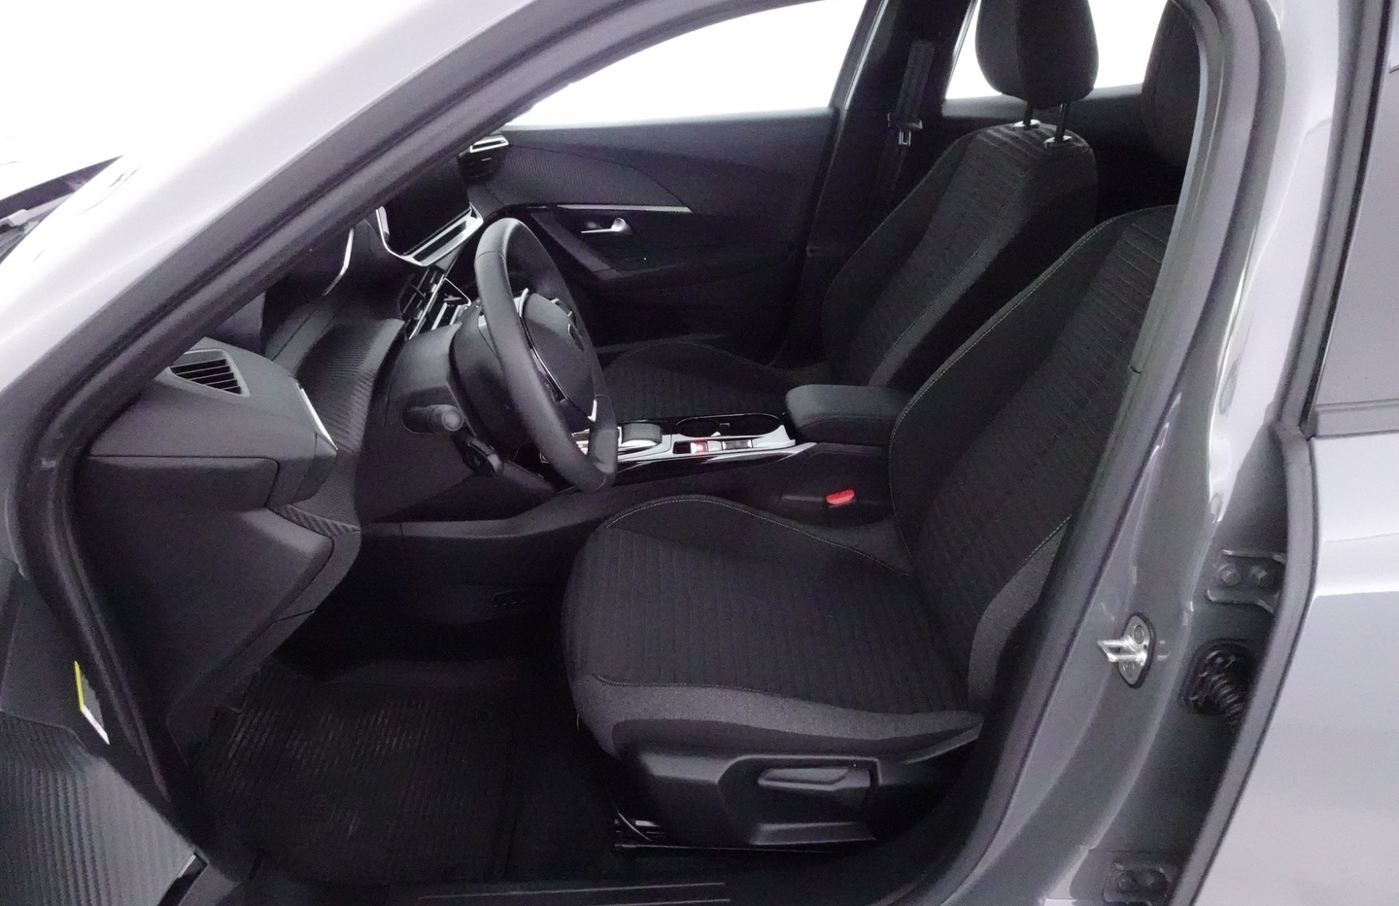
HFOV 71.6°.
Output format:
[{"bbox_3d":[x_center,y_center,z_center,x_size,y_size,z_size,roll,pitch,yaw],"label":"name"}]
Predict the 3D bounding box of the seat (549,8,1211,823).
[{"bbox_3d":[0.258,-0.056,1.196,0.900,0.980,0.530,-2,26,-1],"label":"seat"}]

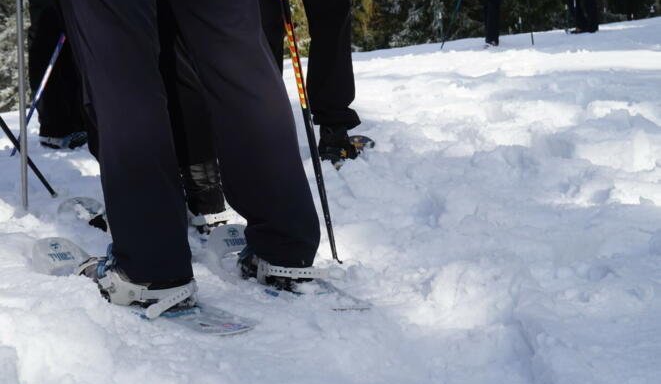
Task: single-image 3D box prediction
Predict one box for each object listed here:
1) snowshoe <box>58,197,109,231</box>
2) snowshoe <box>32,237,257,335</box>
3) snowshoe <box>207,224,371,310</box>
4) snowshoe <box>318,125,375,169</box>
[{"bbox_3d":[-0.584,0.096,3.971,0.210,0.140,0.600,-9,18,-43],"label":"snowshoe"},{"bbox_3d":[-0.429,0.199,3.136,0.600,0.140,0.210,16,15,27],"label":"snowshoe"},{"bbox_3d":[-0.112,0.172,3.375,0.210,0.140,0.600,-6,16,-34],"label":"snowshoe"},{"bbox_3d":[0.024,-0.160,5.390,0.210,0.140,0.600,4,16,22],"label":"snowshoe"}]

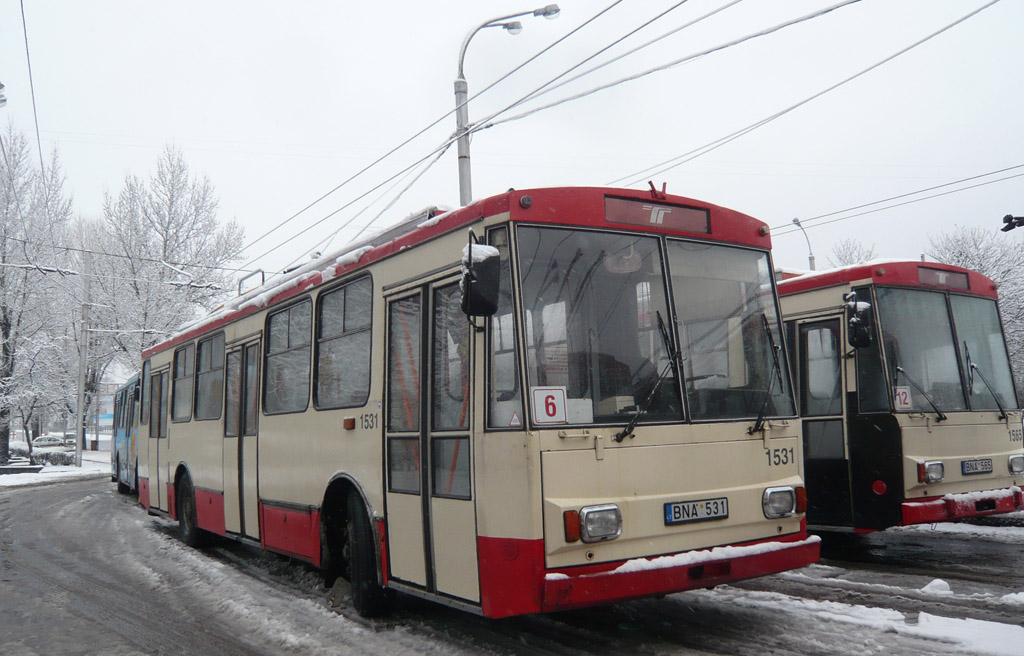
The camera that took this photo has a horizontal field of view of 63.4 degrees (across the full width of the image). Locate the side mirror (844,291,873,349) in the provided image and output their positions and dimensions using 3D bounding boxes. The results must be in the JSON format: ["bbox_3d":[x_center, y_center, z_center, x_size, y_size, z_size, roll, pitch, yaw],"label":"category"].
[{"bbox_3d":[3.227,-0.070,7.703,0.210,0.440,0.140,0,-7,-13],"label":"side mirror"}]

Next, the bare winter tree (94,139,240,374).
[{"bbox_3d":[-20.796,-1.298,50.000,8.800,18.600,8.400,1,-7,-23],"label":"bare winter tree"}]

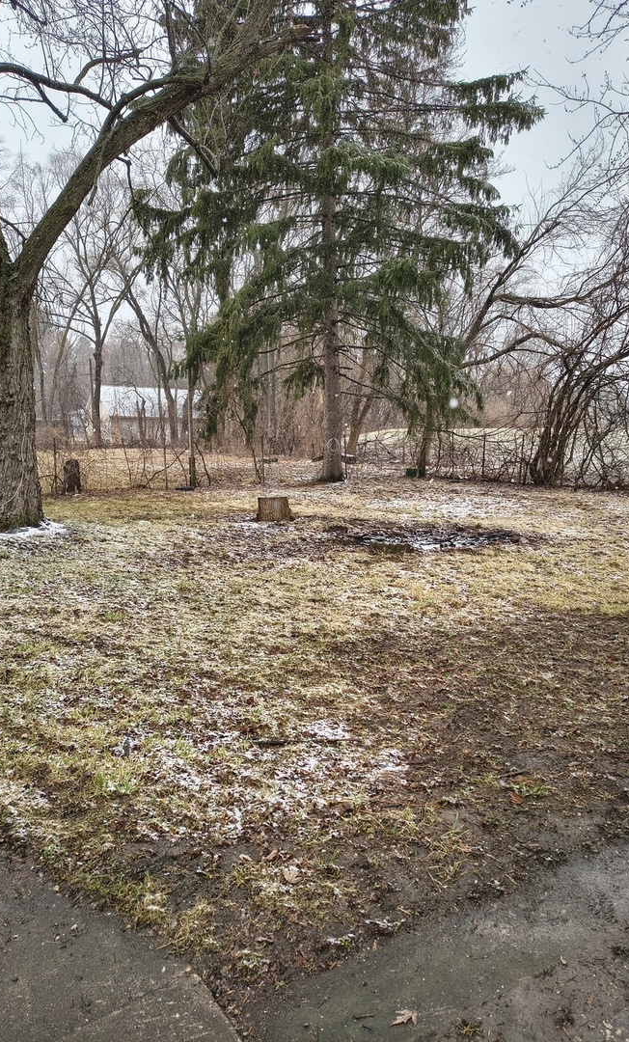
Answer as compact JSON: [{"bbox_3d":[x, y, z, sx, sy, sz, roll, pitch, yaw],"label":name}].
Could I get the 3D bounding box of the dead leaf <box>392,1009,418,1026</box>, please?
[{"bbox_3d":[0.239,1.315,1.911,0.083,0.014,0.060,-2,8,-18],"label":"dead leaf"}]

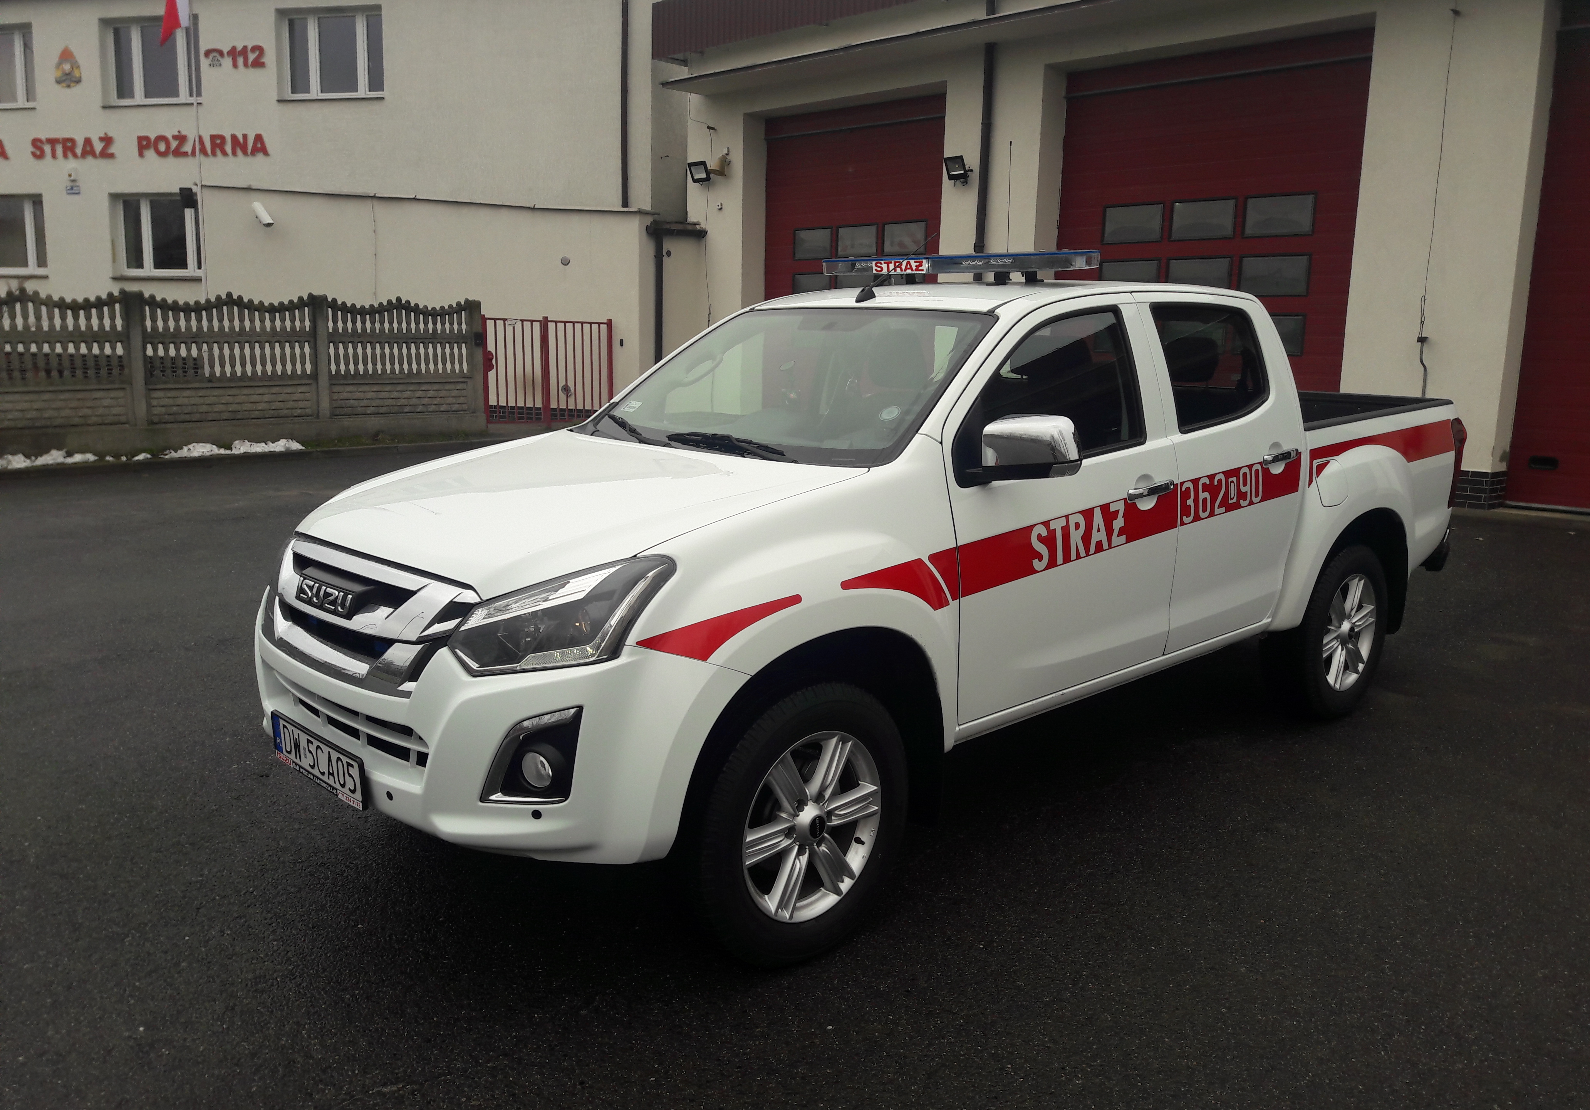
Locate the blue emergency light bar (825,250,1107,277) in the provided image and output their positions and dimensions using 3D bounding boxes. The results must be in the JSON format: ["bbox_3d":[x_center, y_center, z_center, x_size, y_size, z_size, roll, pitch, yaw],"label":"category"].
[{"bbox_3d":[0.582,-1.052,4.683,0.260,0.062,1.120,-9,14,-42],"label":"blue emergency light bar"}]

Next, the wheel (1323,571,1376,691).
[{"bbox_3d":[2.249,0.312,5.412,0.487,0.487,0.190,-9,14,-42],"label":"wheel"}]

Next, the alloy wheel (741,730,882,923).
[{"bbox_3d":[-0.009,0.675,3.327,0.487,0.487,0.190,-9,14,-42],"label":"alloy wheel"}]

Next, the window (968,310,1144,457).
[{"bbox_3d":[0.790,-0.529,4.004,0.960,0.490,0.045,-9,-6,-42],"label":"window"}]

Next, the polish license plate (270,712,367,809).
[{"bbox_3d":[-1.213,0.517,3.281,0.025,0.130,0.530,-12,16,-42],"label":"polish license plate"}]

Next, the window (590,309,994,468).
[{"bbox_3d":[-0.039,-0.603,4.176,1.470,0.100,0.825,11,46,46],"label":"window"}]

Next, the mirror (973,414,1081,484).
[{"bbox_3d":[0.645,-0.292,3.557,0.140,0.190,0.265,-9,14,-42],"label":"mirror"}]

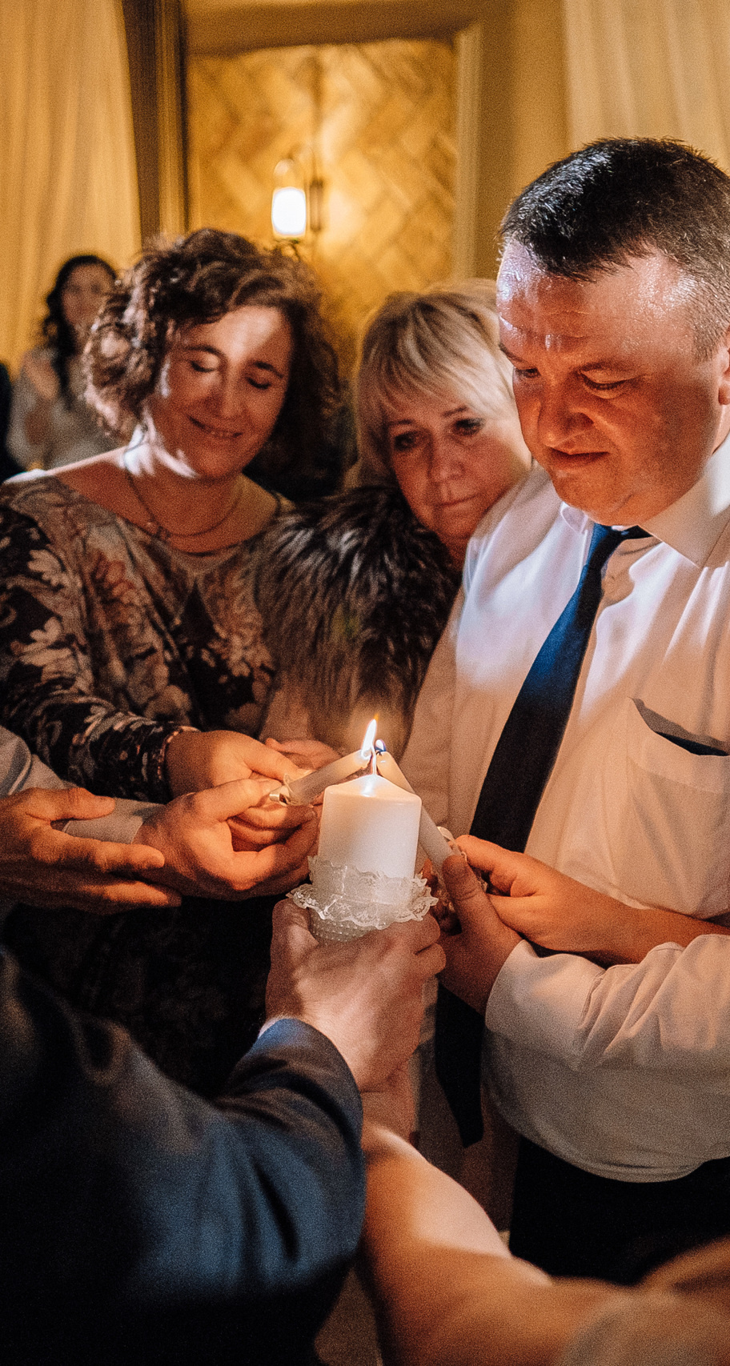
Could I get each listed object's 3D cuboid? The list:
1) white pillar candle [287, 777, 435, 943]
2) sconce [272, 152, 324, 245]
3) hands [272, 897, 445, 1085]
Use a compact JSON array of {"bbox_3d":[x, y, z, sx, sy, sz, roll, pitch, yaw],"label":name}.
[{"bbox_3d":[0.000,0.124,0.920,0.090,0.124,0.090,5,6,-1],"label":"white pillar candle"},{"bbox_3d":[-0.214,-1.559,4.400,0.110,0.295,0.190,7,15,23],"label":"sconce"},{"bbox_3d":[-0.005,0.201,0.885,0.105,0.098,0.125,5,15,17],"label":"hands"}]

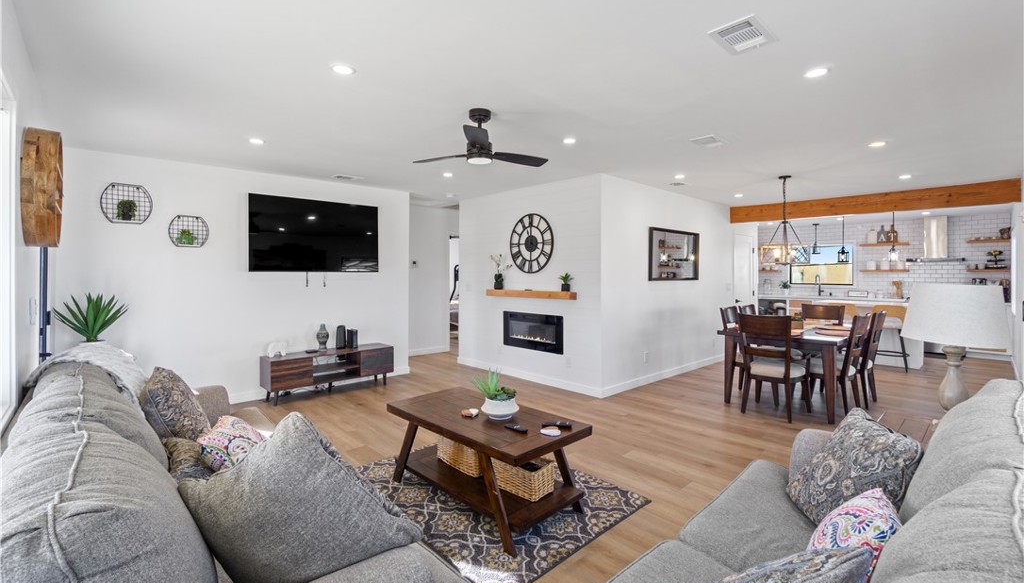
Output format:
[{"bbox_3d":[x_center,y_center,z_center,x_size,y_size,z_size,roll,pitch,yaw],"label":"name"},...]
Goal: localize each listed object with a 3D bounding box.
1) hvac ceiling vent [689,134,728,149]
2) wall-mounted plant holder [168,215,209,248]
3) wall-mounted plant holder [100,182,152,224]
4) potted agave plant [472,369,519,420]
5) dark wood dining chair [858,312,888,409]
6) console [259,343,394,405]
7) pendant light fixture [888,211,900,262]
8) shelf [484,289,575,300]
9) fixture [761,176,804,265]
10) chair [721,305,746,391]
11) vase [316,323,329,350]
[{"bbox_3d":[1.581,-1.201,3.429,0.310,0.030,0.200,-2,3,-42],"label":"hvac ceiling vent"},{"bbox_3d":[-3.143,-0.580,4.143,0.315,0.305,0.100,-2,3,-42],"label":"wall-mounted plant holder"},{"bbox_3d":[-3.467,-0.780,3.845,0.350,0.350,0.100,-2,3,-42],"label":"wall-mounted plant holder"},{"bbox_3d":[-0.094,0.624,2.596,0.268,0.288,0.242,0,2,0],"label":"potted agave plant"},{"bbox_3d":[3.665,0.699,4.679,0.470,0.985,0.570,-2,3,-38],"label":"dark wood dining chair"},{"bbox_3d":[-2.075,0.931,4.951,1.360,0.470,0.350,-2,3,-42],"label":"console"},{"bbox_3d":[5.922,-0.891,6.615,0.141,0.889,0.141,-2,3,-45],"label":"pendant light fixture"},{"bbox_3d":[0.207,0.038,5.409,0.141,0.091,1.454,-2,3,-44],"label":"shelf"},{"bbox_3d":[3.075,-0.795,4.798,0.364,0.990,0.364,0,2,-12],"label":"fixture"},{"bbox_3d":[2.692,0.685,4.707,0.576,0.980,0.465,2,3,45],"label":"chair"},{"bbox_3d":[-2.211,0.525,4.979,0.126,0.323,0.126,-2,3,-43],"label":"vase"}]

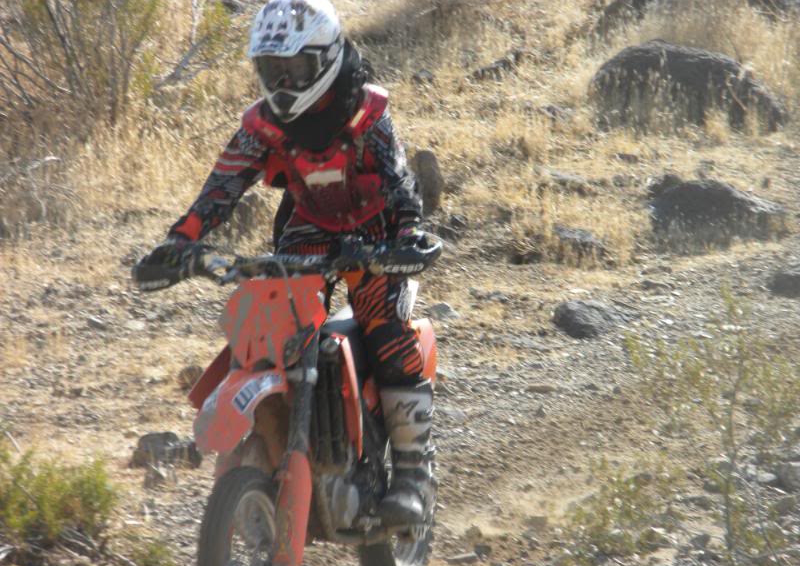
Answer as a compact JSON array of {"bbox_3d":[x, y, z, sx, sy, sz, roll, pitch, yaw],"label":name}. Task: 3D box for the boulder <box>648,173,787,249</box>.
[{"bbox_3d":[1.347,-0.303,25.500,0.580,0.320,0.430,0,5,0],"label":"boulder"}]

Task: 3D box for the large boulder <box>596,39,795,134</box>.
[{"bbox_3d":[1.421,-0.970,29.500,0.970,0.460,0.660,0,5,0],"label":"large boulder"}]

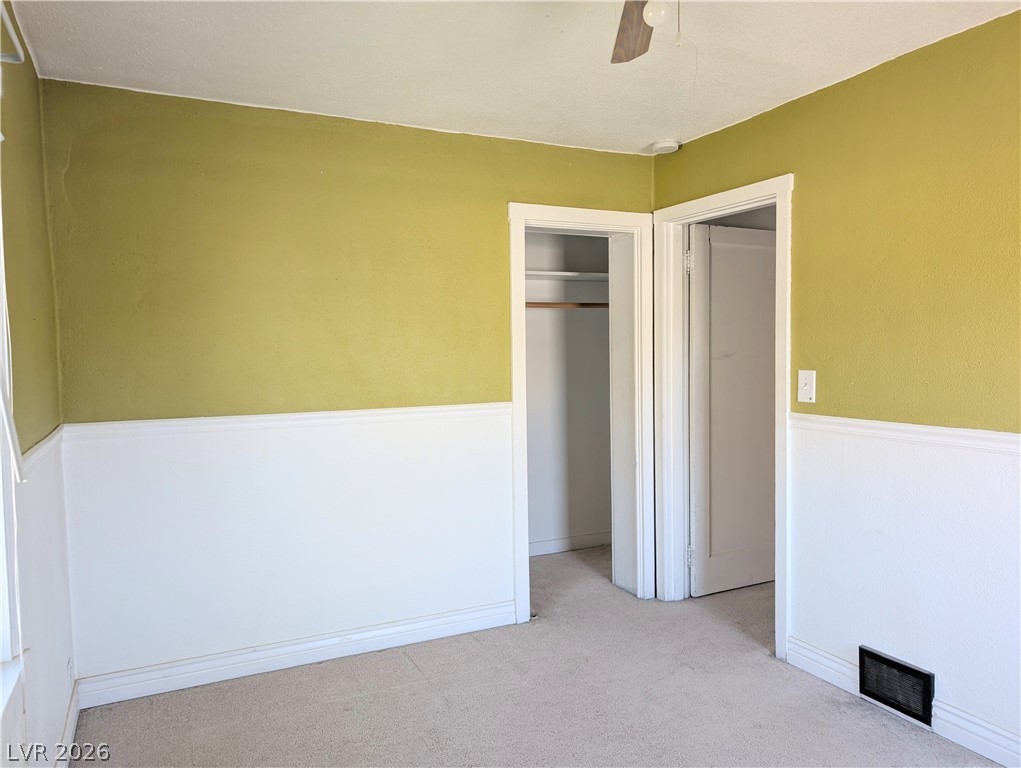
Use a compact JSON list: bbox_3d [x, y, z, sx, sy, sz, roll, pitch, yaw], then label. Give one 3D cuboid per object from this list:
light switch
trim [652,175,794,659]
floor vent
[{"bbox_3d":[1.256,0.012,3.002,0.018,0.136,0.092,-2,3,-26],"label":"light switch"},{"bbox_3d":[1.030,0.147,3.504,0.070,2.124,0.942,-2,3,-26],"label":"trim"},{"bbox_3d":[1.453,1.132,2.673,0.030,0.190,0.295,-2,3,-26],"label":"floor vent"}]

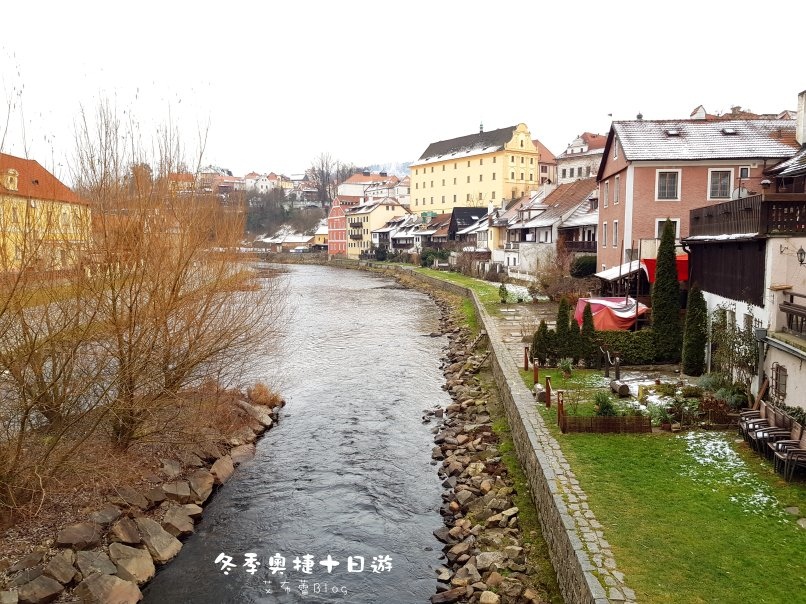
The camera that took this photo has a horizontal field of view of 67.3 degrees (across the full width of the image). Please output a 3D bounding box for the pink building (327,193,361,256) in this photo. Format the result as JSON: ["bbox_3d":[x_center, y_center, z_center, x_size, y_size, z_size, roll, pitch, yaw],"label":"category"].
[{"bbox_3d":[-14.460,-22.903,185.104,12.500,18.868,12.000,-4,7,-33],"label":"pink building"}]

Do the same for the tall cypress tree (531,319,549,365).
[{"bbox_3d":[5.705,1.709,25.016,0.776,1.944,0.776,1,6,13],"label":"tall cypress tree"}]

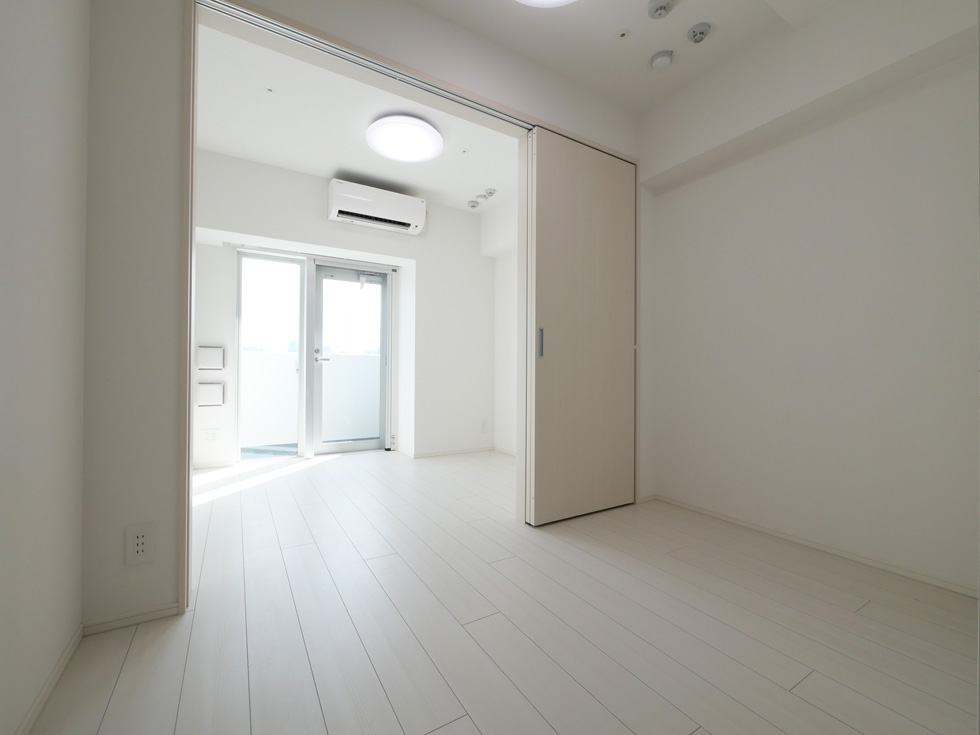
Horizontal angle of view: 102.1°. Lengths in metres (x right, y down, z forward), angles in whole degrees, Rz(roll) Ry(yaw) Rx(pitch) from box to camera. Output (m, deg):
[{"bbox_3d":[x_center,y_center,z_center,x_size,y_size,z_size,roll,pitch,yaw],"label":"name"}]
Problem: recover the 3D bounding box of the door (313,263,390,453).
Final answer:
[{"bbox_3d":[-1.345,-0.062,3.870,0.680,1.800,0.070,1,0,-31],"label":"door"}]

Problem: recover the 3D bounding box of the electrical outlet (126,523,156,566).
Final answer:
[{"bbox_3d":[-1.090,0.550,1.234,0.072,0.122,0.012,1,0,-31],"label":"electrical outlet"}]

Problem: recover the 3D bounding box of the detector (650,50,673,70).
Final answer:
[{"bbox_3d":[0.884,-1.575,2.040,0.102,0.036,0.102,0,0,0],"label":"detector"}]

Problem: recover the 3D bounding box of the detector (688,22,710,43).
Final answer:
[{"bbox_3d":[1.009,-1.602,1.912,0.099,0.043,0.099,0,0,0],"label":"detector"}]

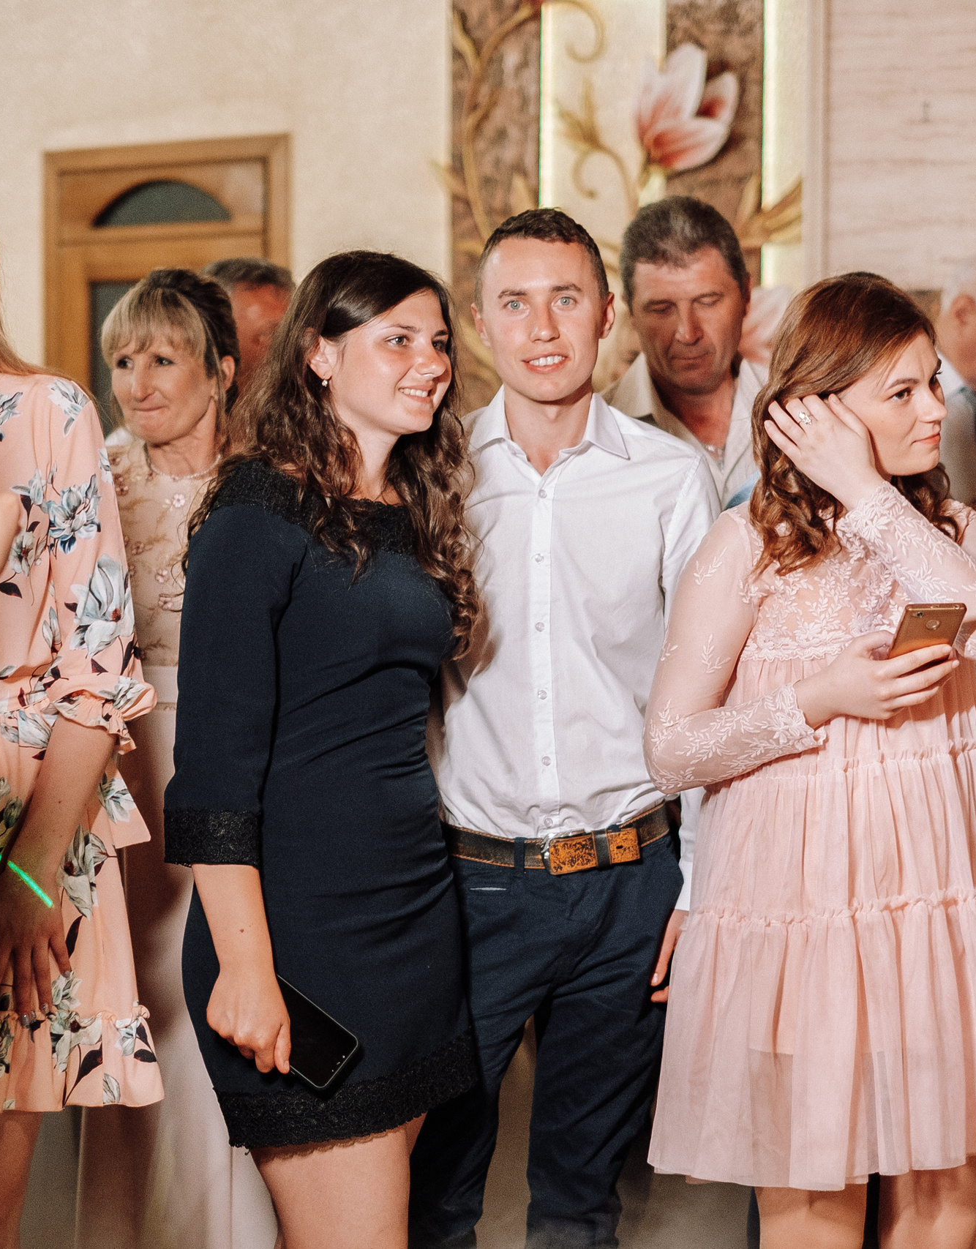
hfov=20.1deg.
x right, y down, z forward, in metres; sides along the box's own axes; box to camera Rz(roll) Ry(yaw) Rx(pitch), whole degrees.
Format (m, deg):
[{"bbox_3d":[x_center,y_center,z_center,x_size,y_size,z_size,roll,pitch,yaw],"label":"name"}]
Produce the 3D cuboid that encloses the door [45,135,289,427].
[{"bbox_3d":[-0.844,-0.108,7.380,0.780,2.340,0.120,2,2,28],"label":"door"}]

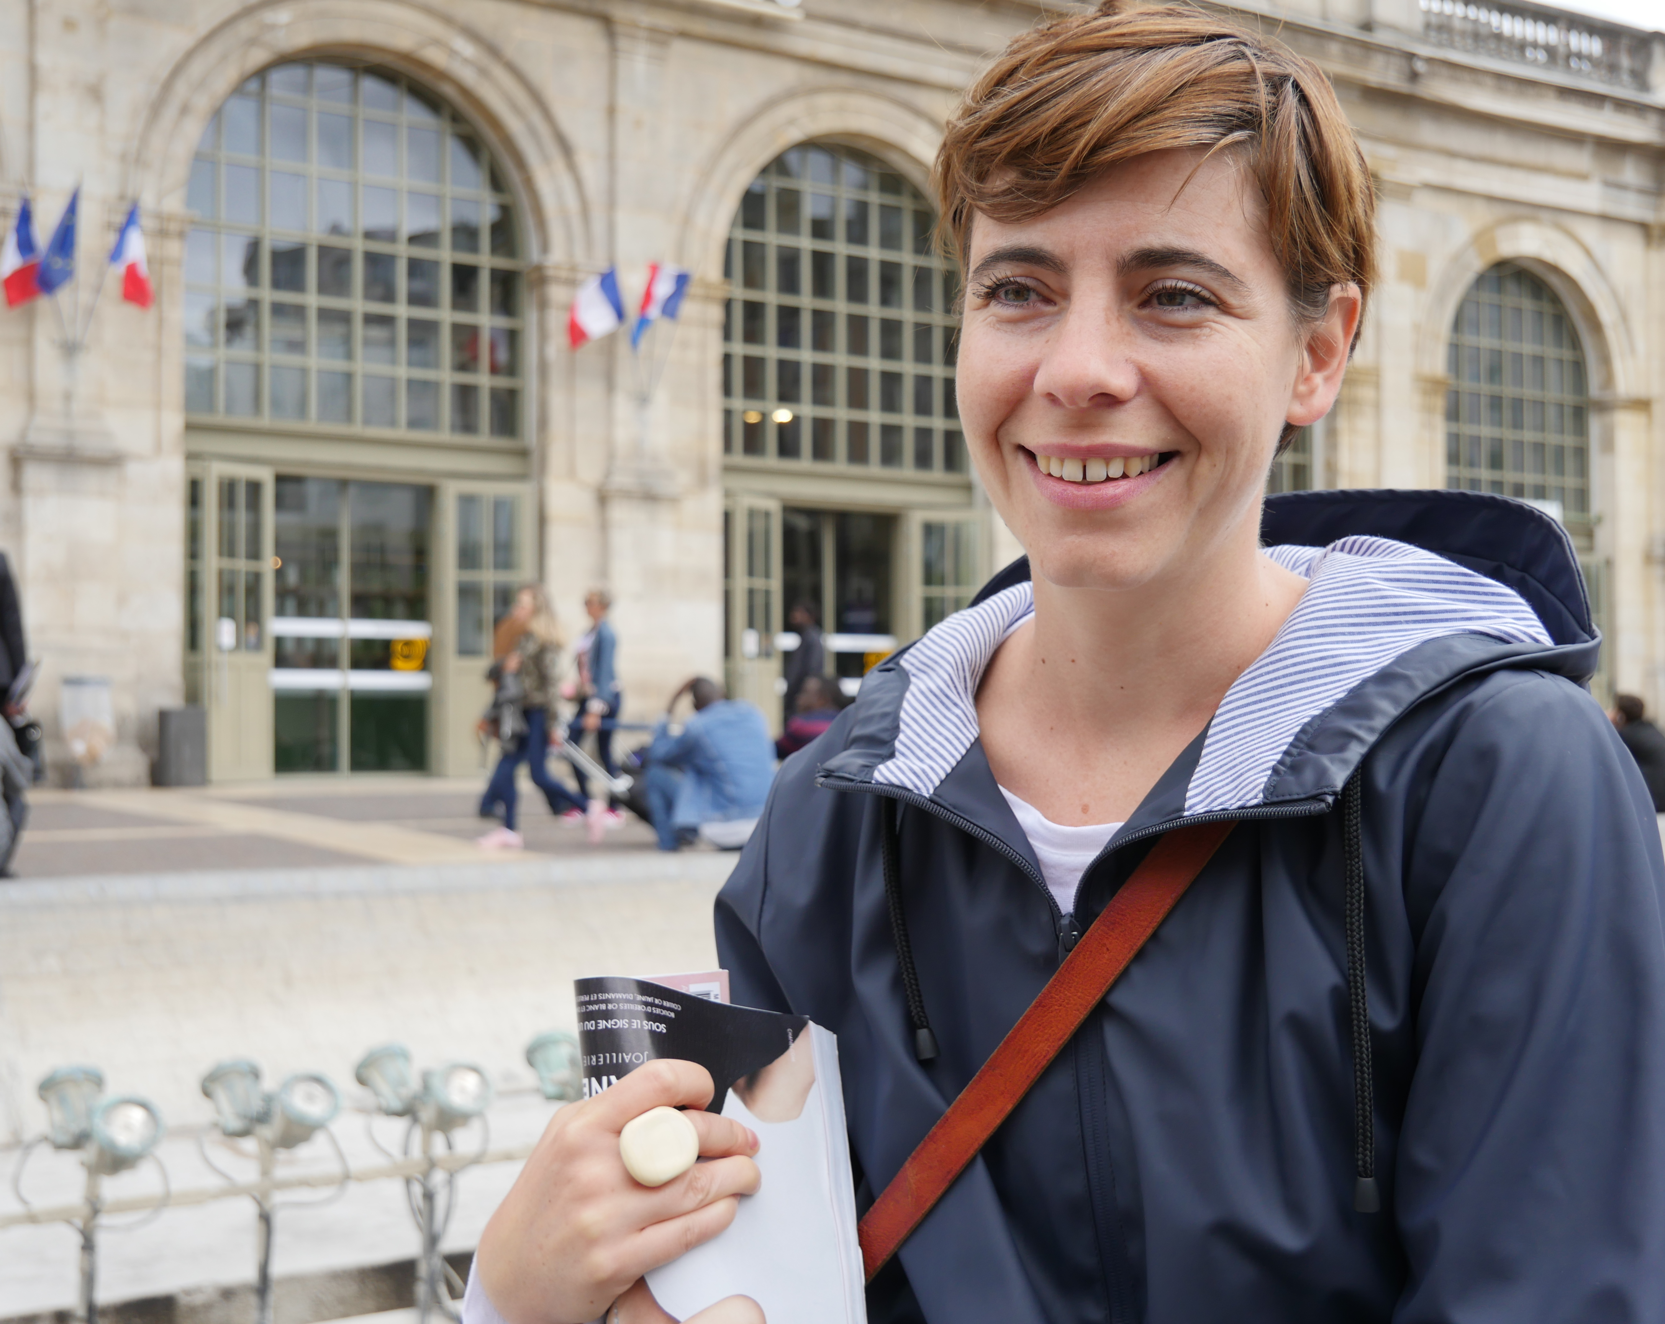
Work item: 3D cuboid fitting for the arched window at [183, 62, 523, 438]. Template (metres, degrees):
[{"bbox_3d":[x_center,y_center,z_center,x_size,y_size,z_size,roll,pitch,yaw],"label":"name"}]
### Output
[{"bbox_3d":[-4.941,-4.307,21.194,3.780,3.870,0.280,1,-2,-33],"label":"arched window"}]

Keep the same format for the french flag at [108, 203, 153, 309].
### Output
[{"bbox_3d":[-6.476,-3.747,18.820,0.380,0.970,0.250,1,-2,-33],"label":"french flag"}]

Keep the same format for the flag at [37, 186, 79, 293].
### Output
[{"bbox_3d":[-7.018,-3.803,18.471,0.370,0.970,0.250,1,-2,-33],"label":"flag"}]

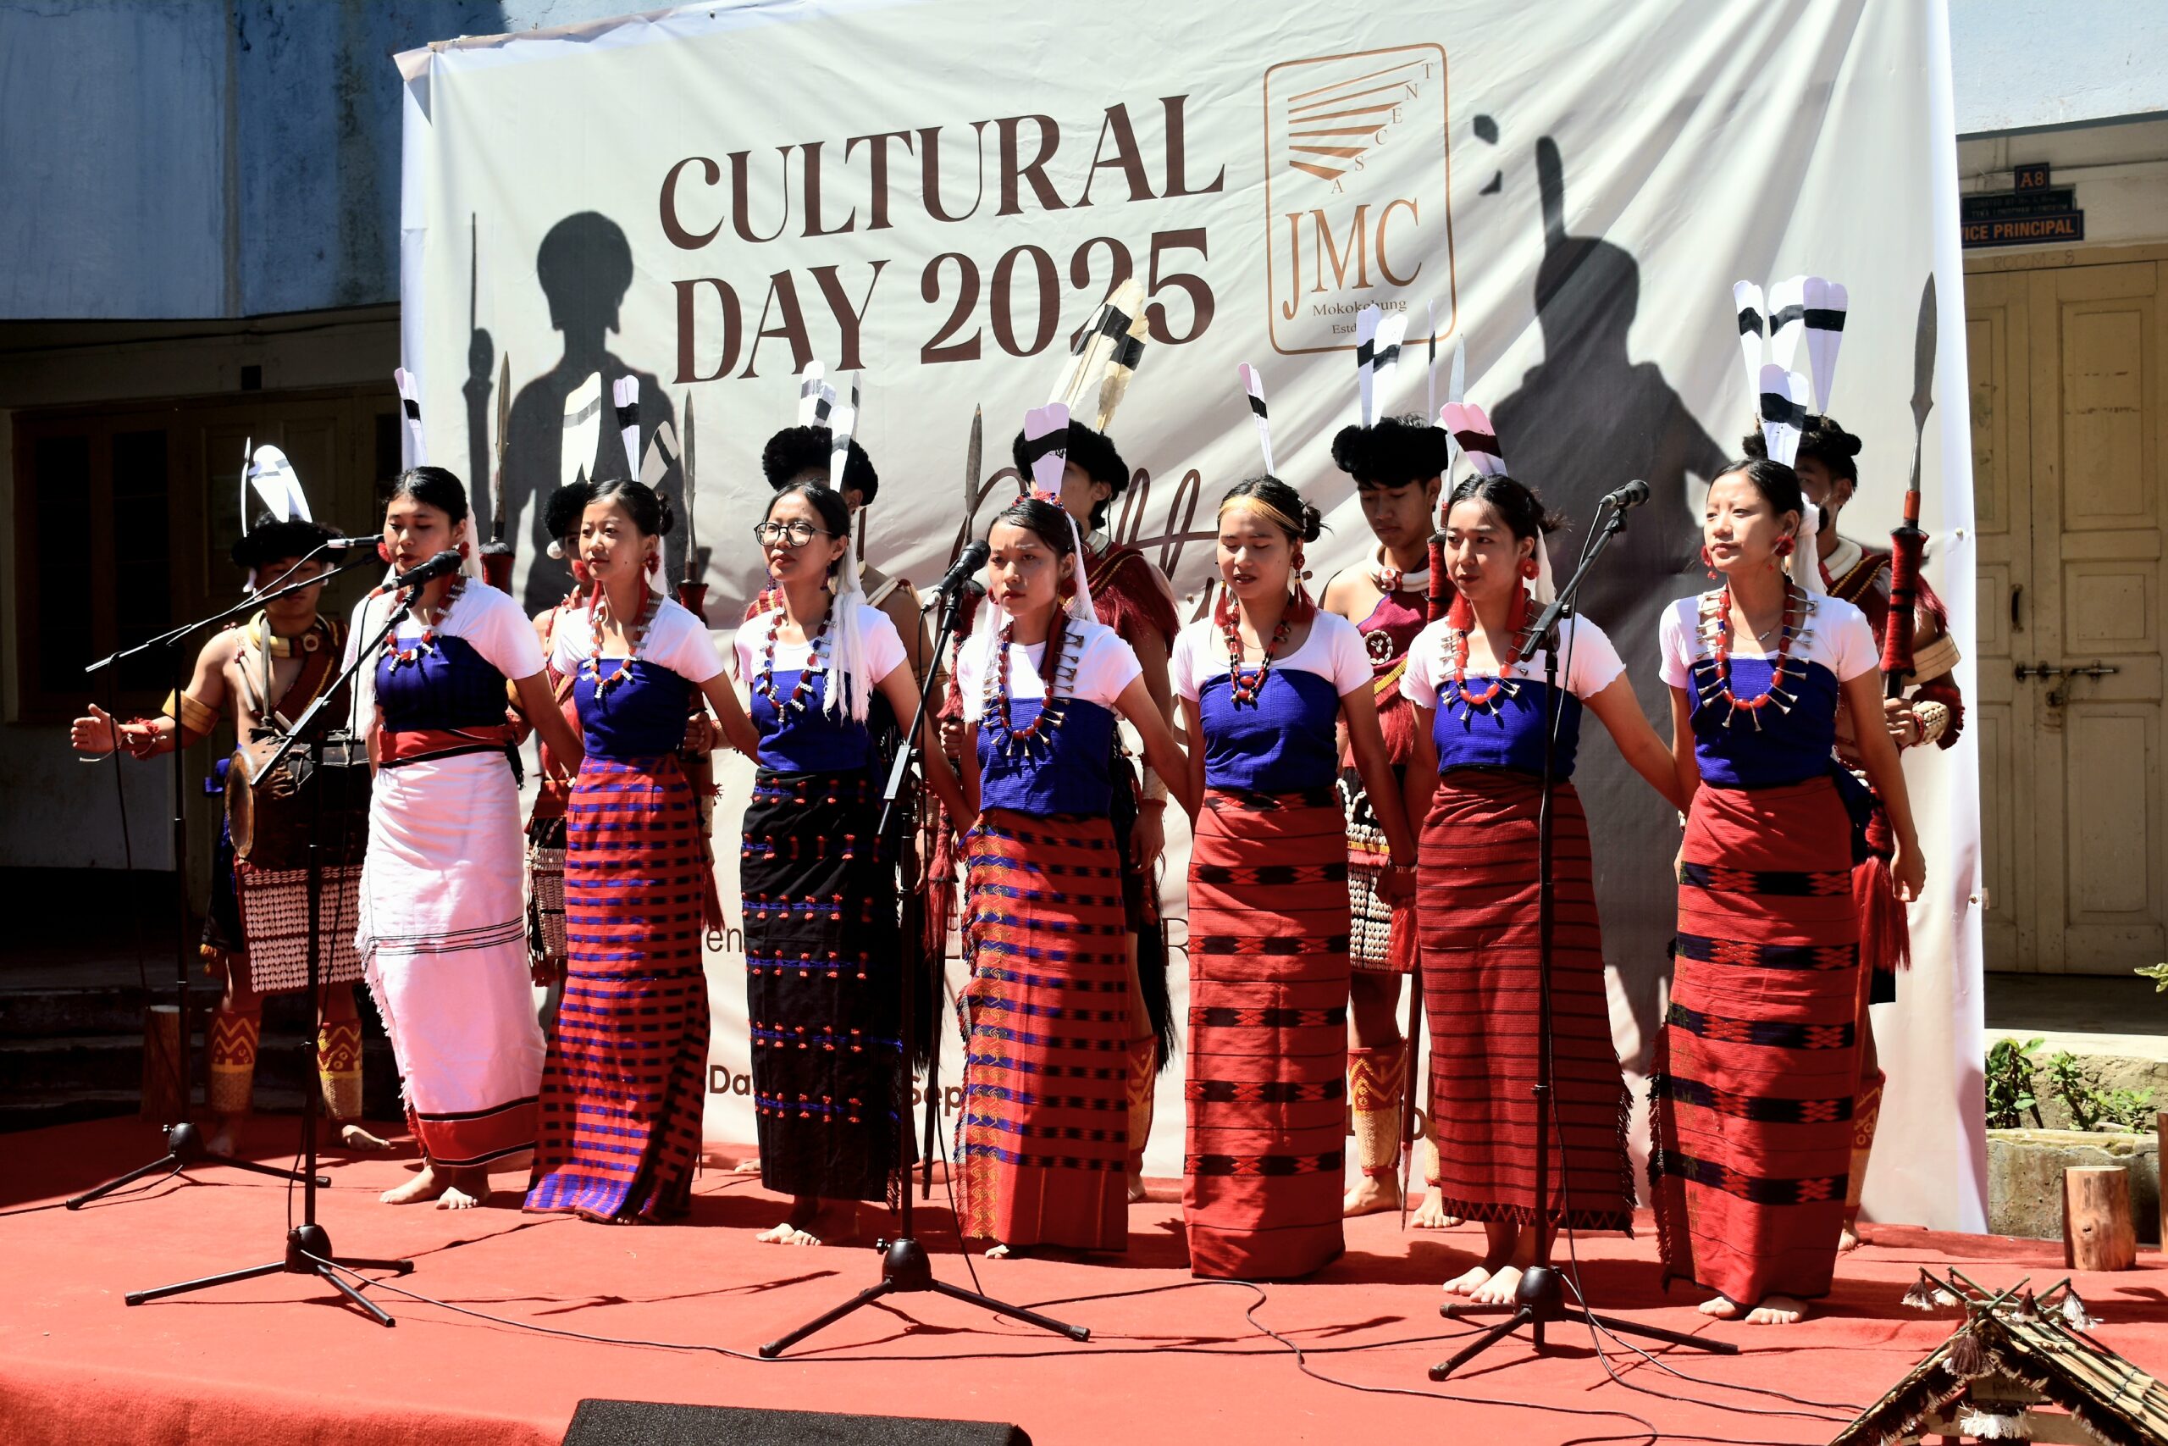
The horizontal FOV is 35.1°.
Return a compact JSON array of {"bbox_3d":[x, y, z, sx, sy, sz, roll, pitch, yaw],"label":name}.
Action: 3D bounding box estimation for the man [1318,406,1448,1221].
[{"bbox_3d":[0.674,0.201,7.400,0.470,1.710,0.350,0,1,23],"label":"man"}]

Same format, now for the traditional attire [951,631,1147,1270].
[{"bbox_3d":[-0.071,0.384,6.980,0.350,1.330,0.280,0,1,22],"label":"traditional attire"}]

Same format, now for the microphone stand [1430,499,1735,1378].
[{"bbox_3d":[0.836,0.338,6.080,0.580,1.500,0.660,0,1,22],"label":"microphone stand"}]

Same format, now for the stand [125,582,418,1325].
[{"bbox_3d":[-1.475,0.397,6.450,0.560,1.340,0.550,1,2,38],"label":"stand"}]

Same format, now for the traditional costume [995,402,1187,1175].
[{"bbox_3d":[0.017,0.179,7.650,0.470,1.690,0.380,0,1,25],"label":"traditional costume"}]

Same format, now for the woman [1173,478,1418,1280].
[{"bbox_3d":[0.409,0.290,6.720,0.420,1.530,0.300,0,1,20],"label":"woman"}]

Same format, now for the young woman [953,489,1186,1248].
[{"bbox_3d":[-0.033,0.298,6.980,0.430,1.525,0.300,0,1,22],"label":"young woman"}]

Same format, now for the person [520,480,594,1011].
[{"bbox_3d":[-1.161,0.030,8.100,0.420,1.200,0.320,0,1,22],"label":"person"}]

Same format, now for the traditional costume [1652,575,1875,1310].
[{"bbox_3d":[1.265,0.407,6.370,0.420,1.340,0.320,0,1,25],"label":"traditional costume"}]

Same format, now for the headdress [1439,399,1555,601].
[{"bbox_3d":[0.780,-0.416,6.520,0.200,0.380,0.200,0,1,33],"label":"headdress"}]

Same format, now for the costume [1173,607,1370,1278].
[{"bbox_3d":[0.366,0.419,6.720,0.350,1.280,0.280,0,1,20],"label":"costume"}]

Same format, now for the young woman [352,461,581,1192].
[{"bbox_3d":[-1.353,0.245,7.480,0.480,1.580,0.360,0,1,16],"label":"young woman"}]

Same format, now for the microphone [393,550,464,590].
[{"bbox_3d":[-1.249,-0.292,6.550,0.165,0.050,0.050,-28,13,-25],"label":"microphone"}]

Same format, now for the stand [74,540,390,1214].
[{"bbox_3d":[-1.966,0.323,7.850,0.730,1.420,0.580,0,1,-6],"label":"stand"}]

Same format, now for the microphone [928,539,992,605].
[{"bbox_3d":[-0.239,-0.290,6.580,0.055,0.055,0.175,0,28,29],"label":"microphone"}]

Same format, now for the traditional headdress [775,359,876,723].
[{"bbox_3d":[-0.540,-0.379,7.150,0.210,0.740,0.220,0,1,25],"label":"traditional headdress"}]

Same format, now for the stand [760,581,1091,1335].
[{"bbox_3d":[-0.285,0.412,6.120,0.550,1.330,0.600,0,1,24],"label":"stand"}]

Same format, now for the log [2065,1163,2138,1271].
[{"bbox_3d":[2.030,0.985,6.850,0.147,0.200,0.147,0,1,0],"label":"log"}]

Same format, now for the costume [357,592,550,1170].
[{"bbox_3d":[-1.386,0.315,7.480,0.370,1.280,0.290,0,1,26],"label":"costume"}]

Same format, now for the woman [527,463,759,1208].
[{"bbox_3d":[-0.955,0.256,7.370,0.430,1.560,0.310,0,1,24],"label":"woman"}]

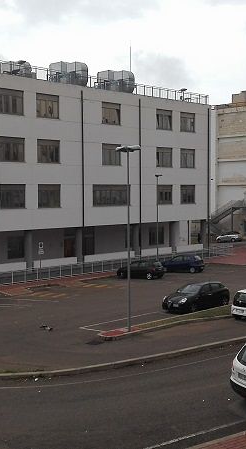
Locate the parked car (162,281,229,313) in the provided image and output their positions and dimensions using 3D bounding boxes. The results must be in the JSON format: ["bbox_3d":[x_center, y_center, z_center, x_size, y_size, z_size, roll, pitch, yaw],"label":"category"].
[{"bbox_3d":[4.142,4.053,32.318,4.100,1.450,1.740,-3,1,-38],"label":"parked car"}]

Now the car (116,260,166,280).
[{"bbox_3d":[1.414,3.826,48.475,4.146,1.451,1.747,-1,1,32],"label":"car"}]

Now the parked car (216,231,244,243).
[{"bbox_3d":[15.237,1.780,82.174,3.915,1.439,1.664,2,4,44],"label":"parked car"}]

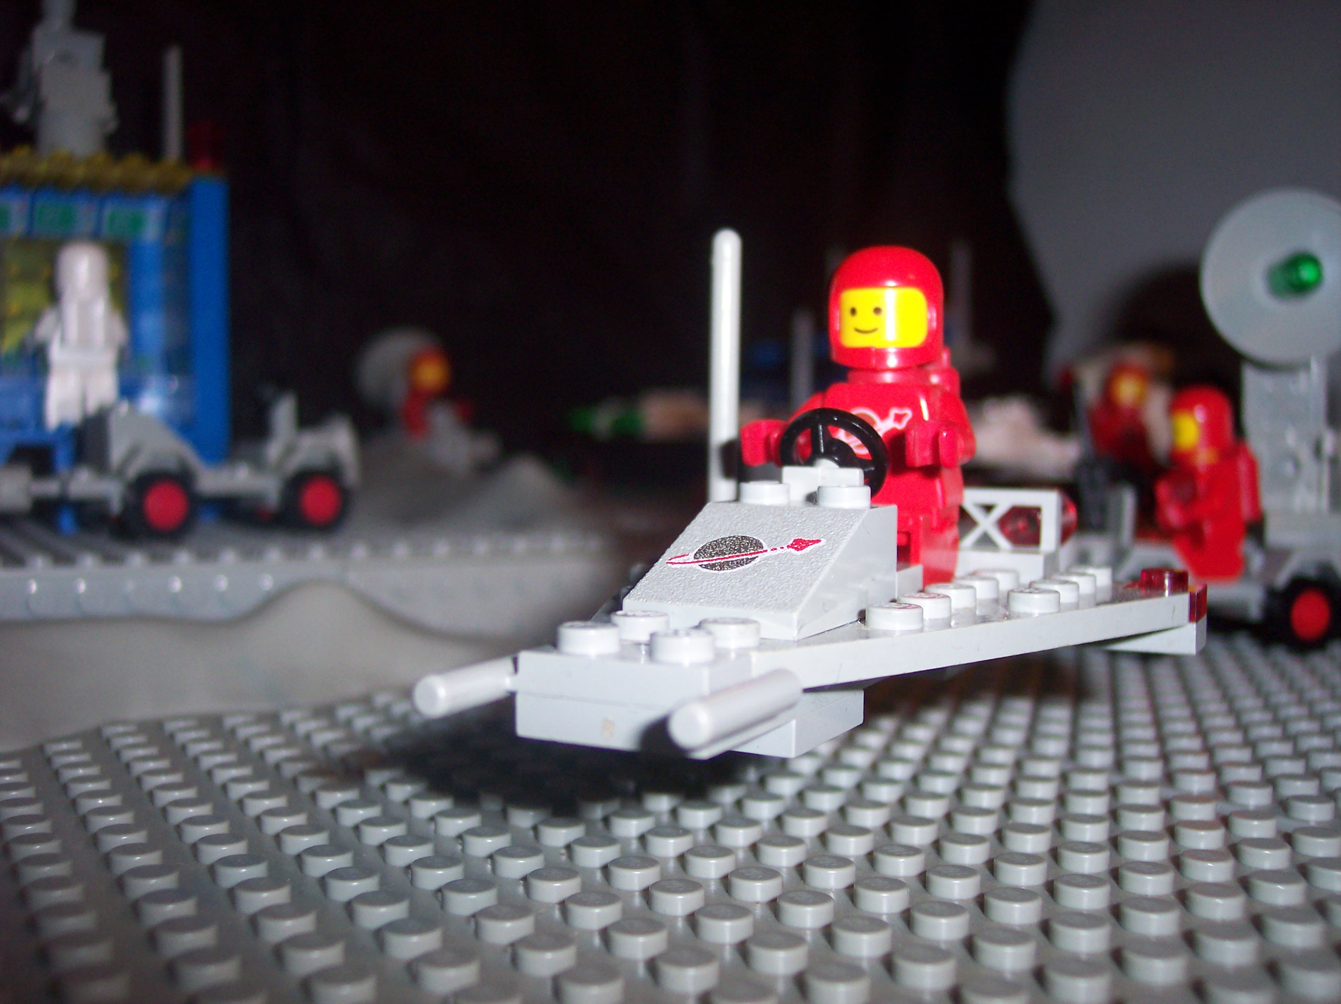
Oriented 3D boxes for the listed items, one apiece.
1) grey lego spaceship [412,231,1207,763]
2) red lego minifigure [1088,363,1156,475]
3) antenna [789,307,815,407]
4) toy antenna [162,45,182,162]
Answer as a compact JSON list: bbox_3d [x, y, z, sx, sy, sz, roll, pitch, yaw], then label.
[{"bbox_3d":[0.013,-0.005,0.140,0.064,0.049,0.087,2,4,28],"label":"grey lego spaceship"},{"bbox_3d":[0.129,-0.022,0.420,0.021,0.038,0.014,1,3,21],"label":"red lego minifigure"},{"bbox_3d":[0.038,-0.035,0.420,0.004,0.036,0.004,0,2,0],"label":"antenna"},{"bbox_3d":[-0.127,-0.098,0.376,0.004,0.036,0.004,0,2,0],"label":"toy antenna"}]

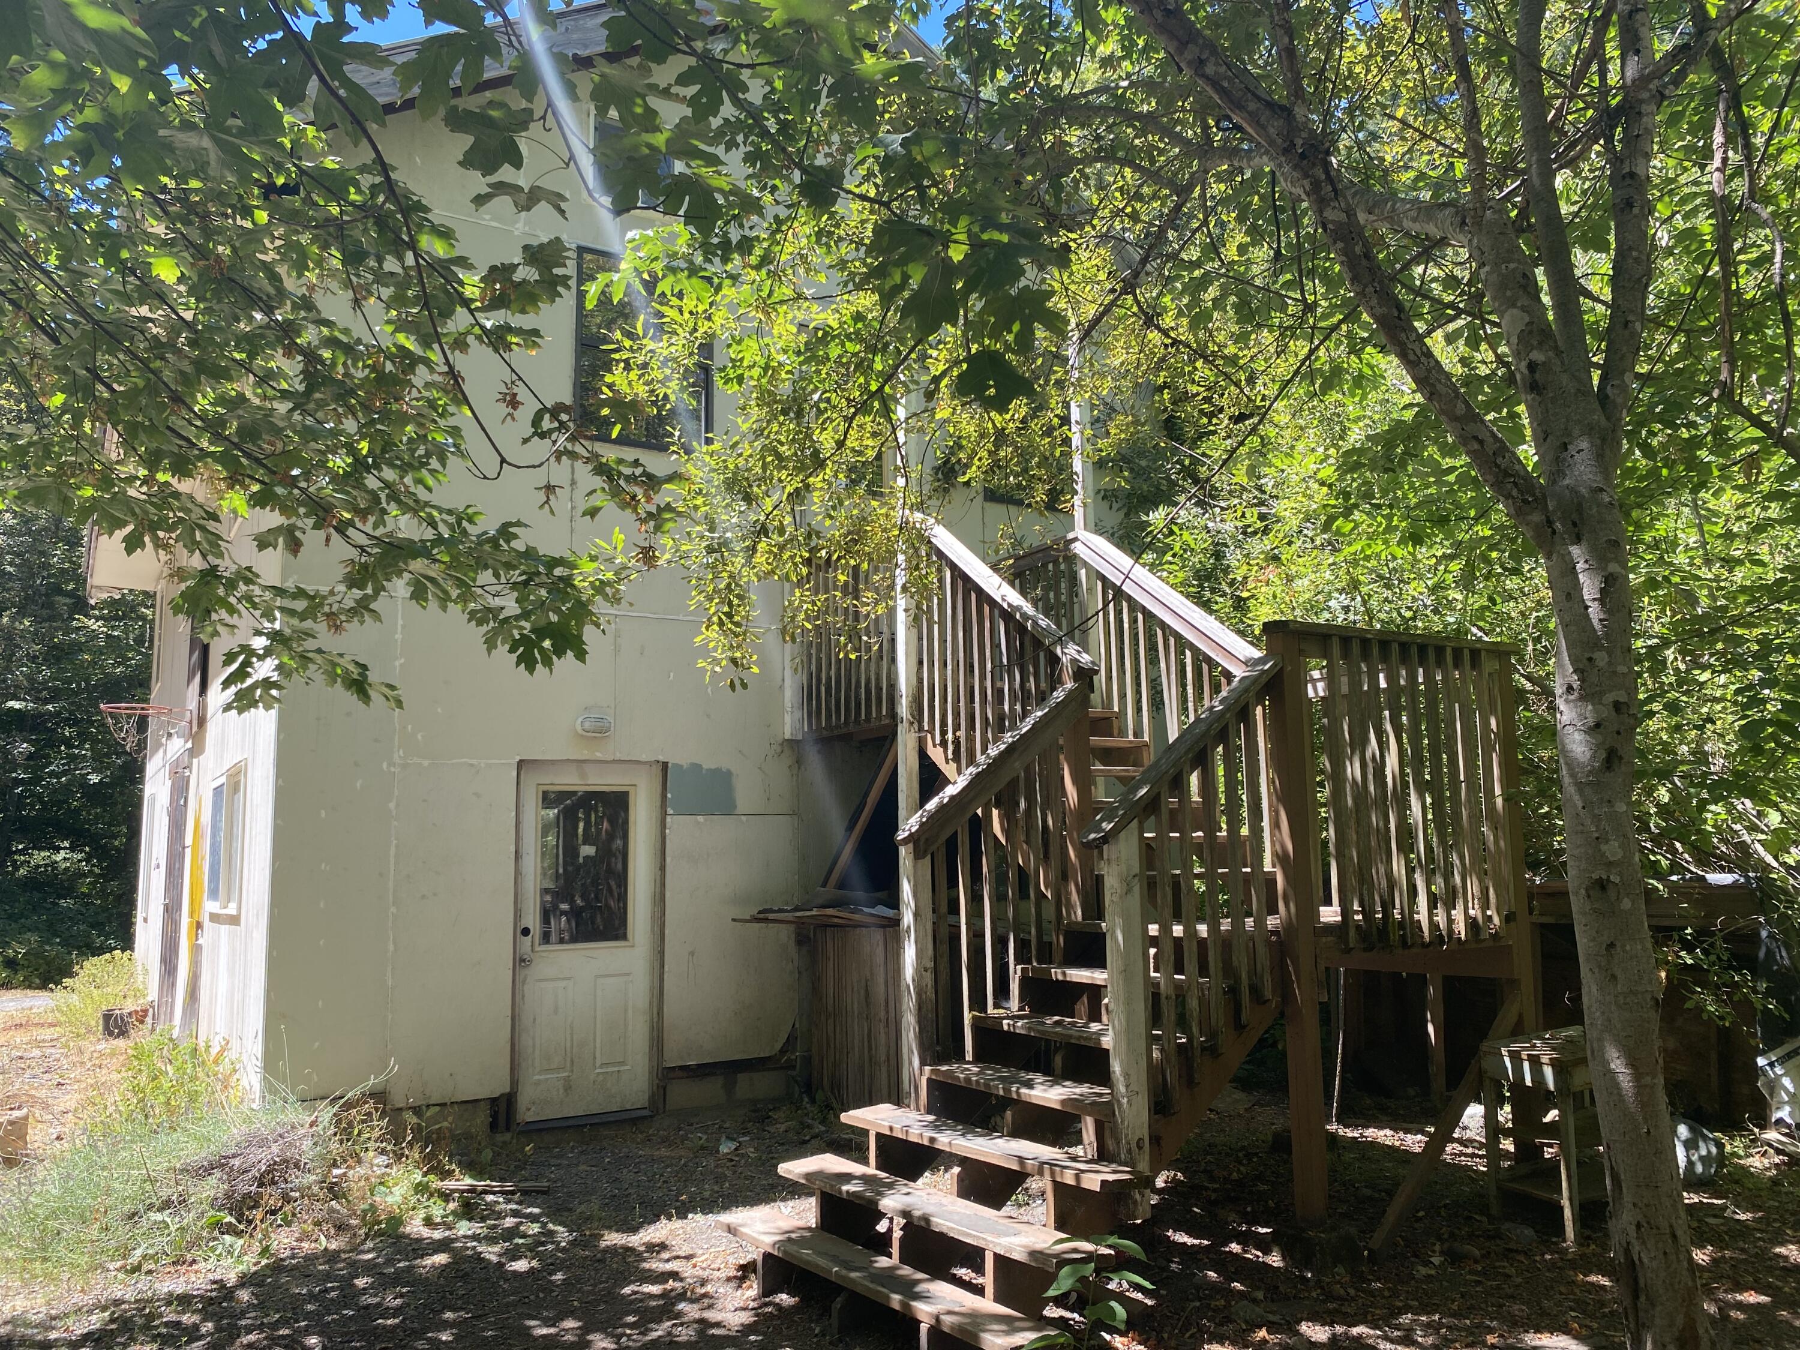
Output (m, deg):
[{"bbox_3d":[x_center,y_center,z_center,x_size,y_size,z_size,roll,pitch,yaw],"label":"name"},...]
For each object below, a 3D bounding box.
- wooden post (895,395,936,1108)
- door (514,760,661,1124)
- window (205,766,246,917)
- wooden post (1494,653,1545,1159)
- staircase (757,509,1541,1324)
[{"bbox_3d":[0.061,0.277,5.825,0.095,3.074,0.095,4,-9,-35],"label":"wooden post"},{"bbox_3d":[-1.837,1.571,8.037,0.913,2.110,0.090,4,-8,-33],"label":"door"},{"bbox_3d":[-4.372,1.081,8.764,0.100,0.904,1.588,4,-8,-33],"label":"window"},{"bbox_3d":[2.783,1.019,6.124,0.095,2.257,0.095,4,-9,-35],"label":"wooden post"},{"bbox_3d":[0.742,0.748,6.242,3.352,3.418,2.812,4,-9,-35],"label":"staircase"}]

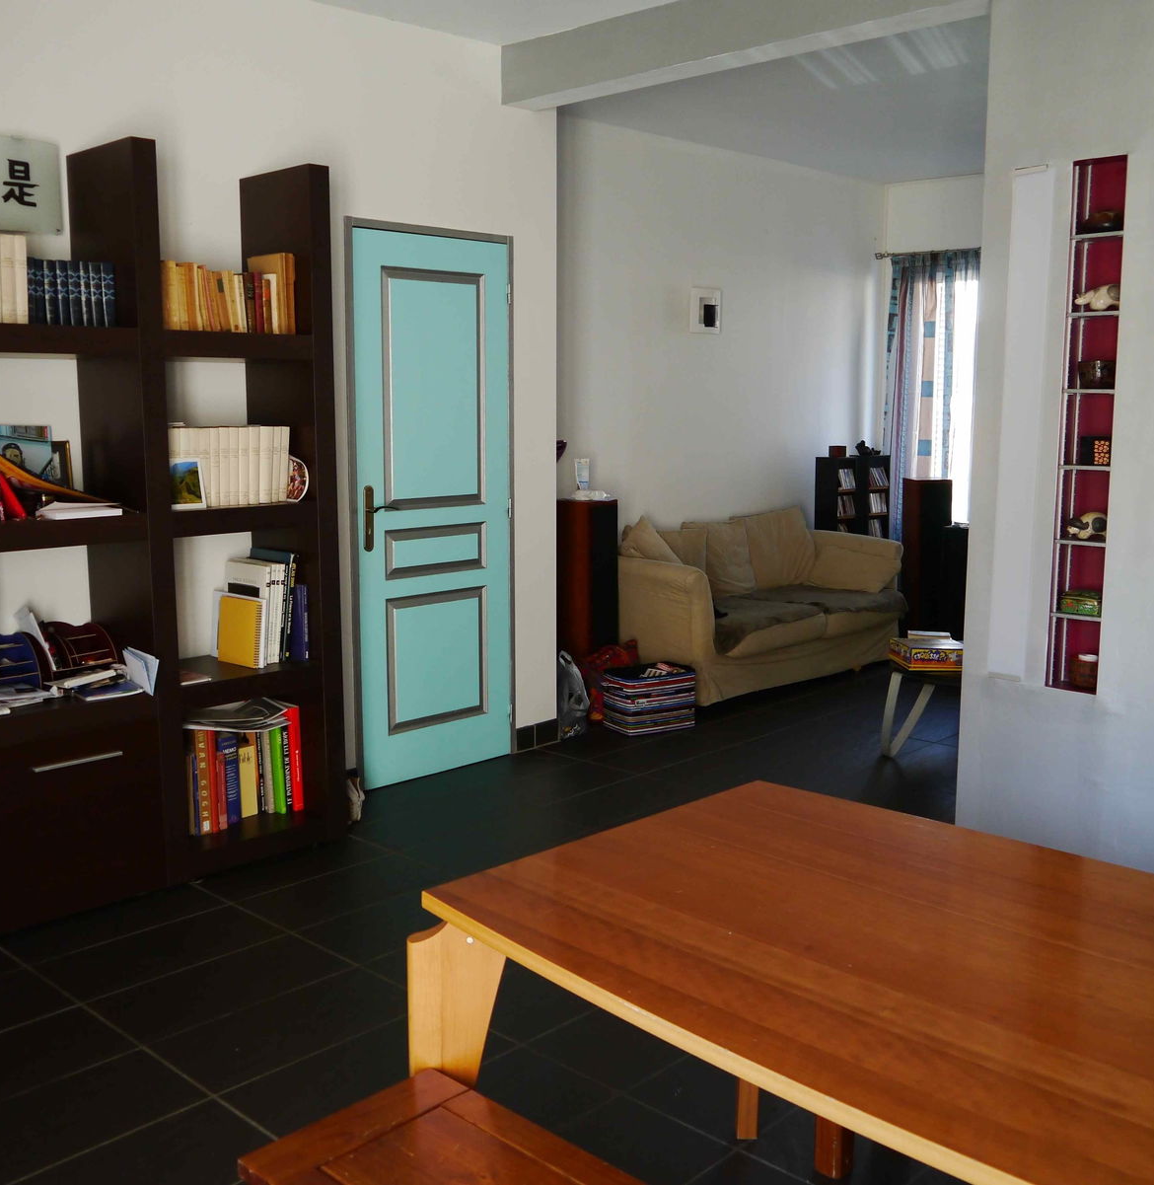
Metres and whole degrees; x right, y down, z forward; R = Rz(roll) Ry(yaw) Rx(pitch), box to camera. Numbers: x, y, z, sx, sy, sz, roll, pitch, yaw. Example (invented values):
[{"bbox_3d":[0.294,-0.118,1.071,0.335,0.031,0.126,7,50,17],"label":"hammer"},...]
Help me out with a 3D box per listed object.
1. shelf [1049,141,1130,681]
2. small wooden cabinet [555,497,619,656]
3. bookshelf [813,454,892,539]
[{"bbox_3d":[1.499,-0.462,3.685,0.153,1.503,0.155,8,11,43],"label":"shelf"},{"bbox_3d":[0.030,0.065,6.070,0.300,1.000,0.180,8,11,43],"label":"small wooden cabinet"},{"bbox_3d":[1.707,-0.281,8.021,0.240,1.125,0.500,8,11,43],"label":"bookshelf"}]

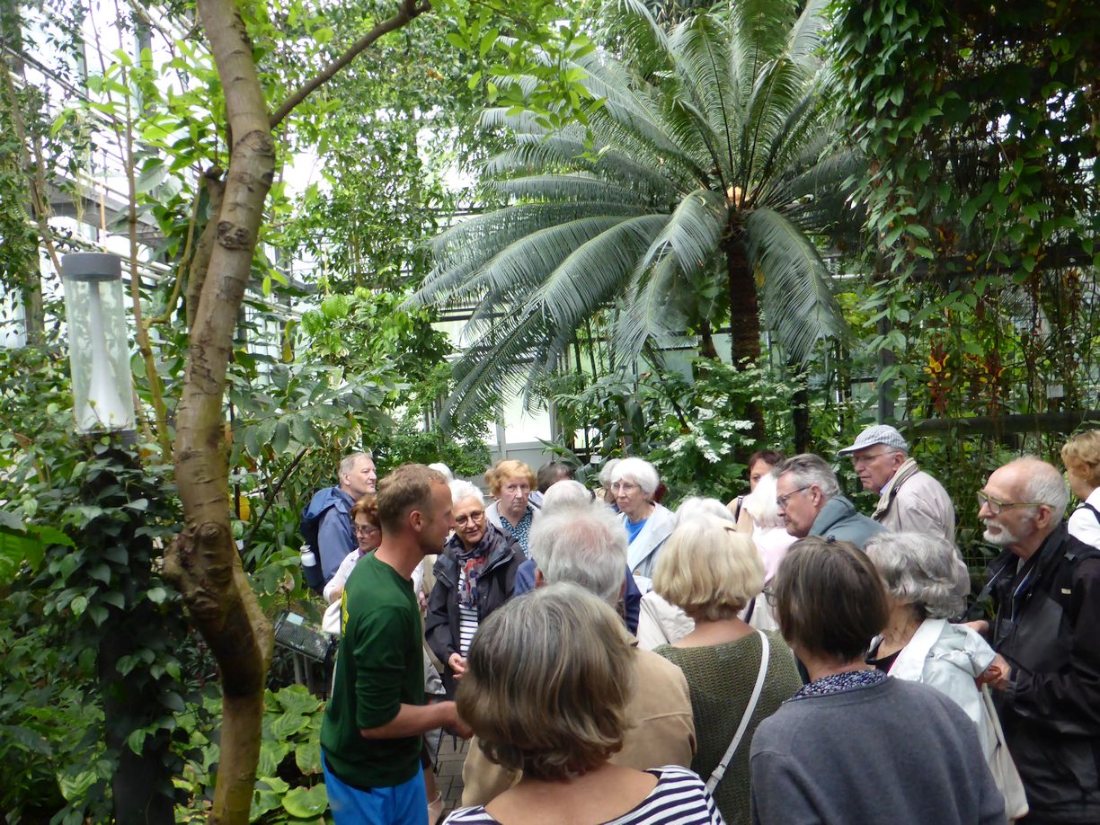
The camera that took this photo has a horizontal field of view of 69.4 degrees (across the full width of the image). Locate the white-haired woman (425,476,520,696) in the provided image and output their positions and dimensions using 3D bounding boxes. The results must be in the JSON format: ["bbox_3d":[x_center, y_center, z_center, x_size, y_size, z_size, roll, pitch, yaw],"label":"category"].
[{"bbox_3d":[-0.255,1.075,3.130,0.460,1.610,0.350,-1,3,12],"label":"white-haired woman"}]

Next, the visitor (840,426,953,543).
[{"bbox_3d":[1.370,0.930,3.070,0.420,1.750,0.500,-3,3,-22],"label":"visitor"}]

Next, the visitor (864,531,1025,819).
[{"bbox_3d":[0.950,1.080,1.950,0.400,1.600,0.480,-2,3,-6],"label":"visitor"}]

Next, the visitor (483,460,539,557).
[{"bbox_3d":[-0.135,1.030,3.600,0.480,1.620,0.330,-2,3,-3],"label":"visitor"}]

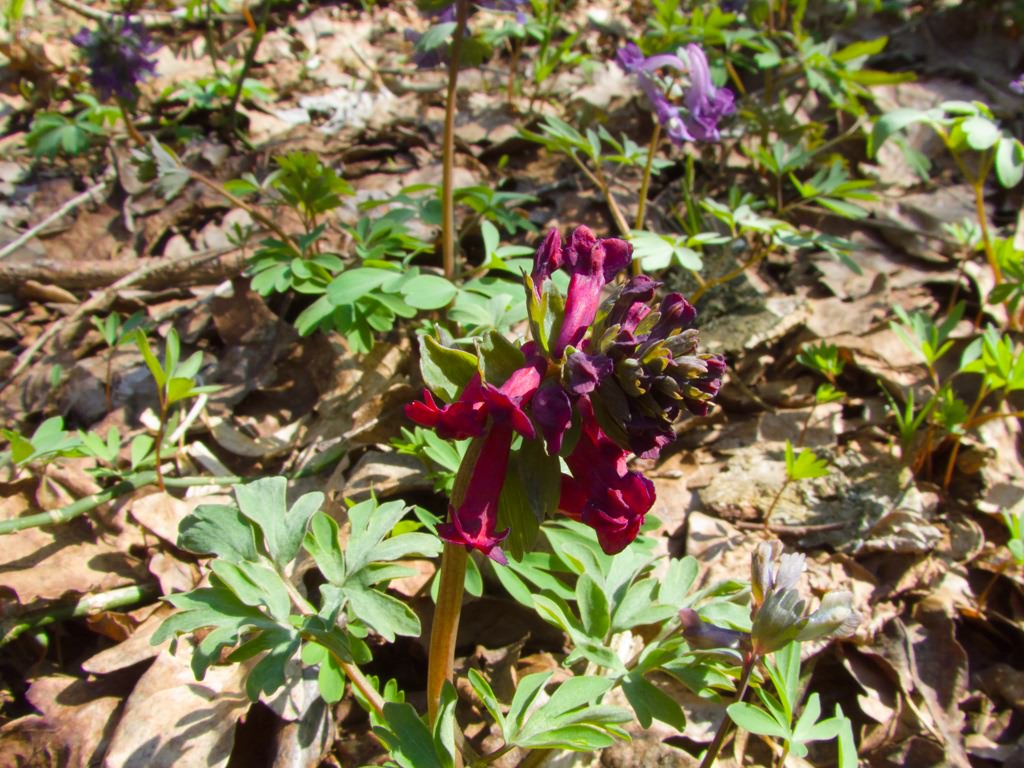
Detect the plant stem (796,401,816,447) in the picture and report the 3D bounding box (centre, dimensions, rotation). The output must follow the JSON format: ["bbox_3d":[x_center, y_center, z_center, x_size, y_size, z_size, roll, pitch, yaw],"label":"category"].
[{"bbox_3d":[0.114,0.016,0.274,0.003,0.022,0.003,3,34,0],"label":"plant stem"}]

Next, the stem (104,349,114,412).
[{"bbox_3d":[-0.170,0.000,0.300,0.003,0.034,0.003,18,36,-14],"label":"stem"}]

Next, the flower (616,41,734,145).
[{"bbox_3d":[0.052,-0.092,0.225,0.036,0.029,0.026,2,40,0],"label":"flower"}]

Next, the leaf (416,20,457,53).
[{"bbox_3d":[-0.027,-0.125,0.255,0.016,0.005,0.009,-36,83,-11],"label":"leaf"}]

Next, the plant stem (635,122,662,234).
[{"bbox_3d":[0.046,-0.069,0.240,0.004,0.039,0.004,4,37,0],"label":"plant stem"}]

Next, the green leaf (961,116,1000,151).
[{"bbox_3d":[0.188,-0.101,0.285,0.016,0.005,0.014,-14,71,17],"label":"green leaf"}]

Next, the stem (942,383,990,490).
[{"bbox_3d":[0.165,0.020,0.257,0.004,0.051,0.004,-5,38,4],"label":"stem"}]

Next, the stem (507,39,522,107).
[{"bbox_3d":[0.002,-0.274,0.627,0.006,0.058,0.006,7,38,-5],"label":"stem"}]

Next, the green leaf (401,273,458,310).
[{"bbox_3d":[-0.028,-0.032,0.245,0.020,0.005,0.014,-1,69,-5],"label":"green leaf"}]

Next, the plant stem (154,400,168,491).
[{"bbox_3d":[-0.121,0.022,0.247,0.004,0.042,0.004,20,32,0],"label":"plant stem"}]

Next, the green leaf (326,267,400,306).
[{"bbox_3d":[-0.052,-0.034,0.250,0.027,0.006,0.015,-15,72,-14],"label":"green leaf"}]

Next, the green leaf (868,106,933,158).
[{"bbox_3d":[0.186,-0.120,0.339,0.032,0.024,0.019,-7,39,-9],"label":"green leaf"}]

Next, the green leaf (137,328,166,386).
[{"bbox_3d":[-0.120,-0.008,0.236,0.005,0.024,0.003,-15,40,-16],"label":"green leaf"}]

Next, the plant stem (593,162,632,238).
[{"bbox_3d":[0.036,-0.065,0.251,0.003,0.028,0.003,-28,12,0],"label":"plant stem"}]

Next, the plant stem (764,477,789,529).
[{"bbox_3d":[0.093,0.042,0.251,0.002,0.024,0.002,4,38,-3],"label":"plant stem"}]

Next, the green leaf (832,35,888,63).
[{"bbox_3d":[0.217,-0.209,0.442,0.035,0.016,0.010,0,38,0],"label":"green leaf"}]

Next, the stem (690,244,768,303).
[{"bbox_3d":[0.106,-0.054,0.353,0.004,0.044,0.004,38,29,-26],"label":"stem"}]

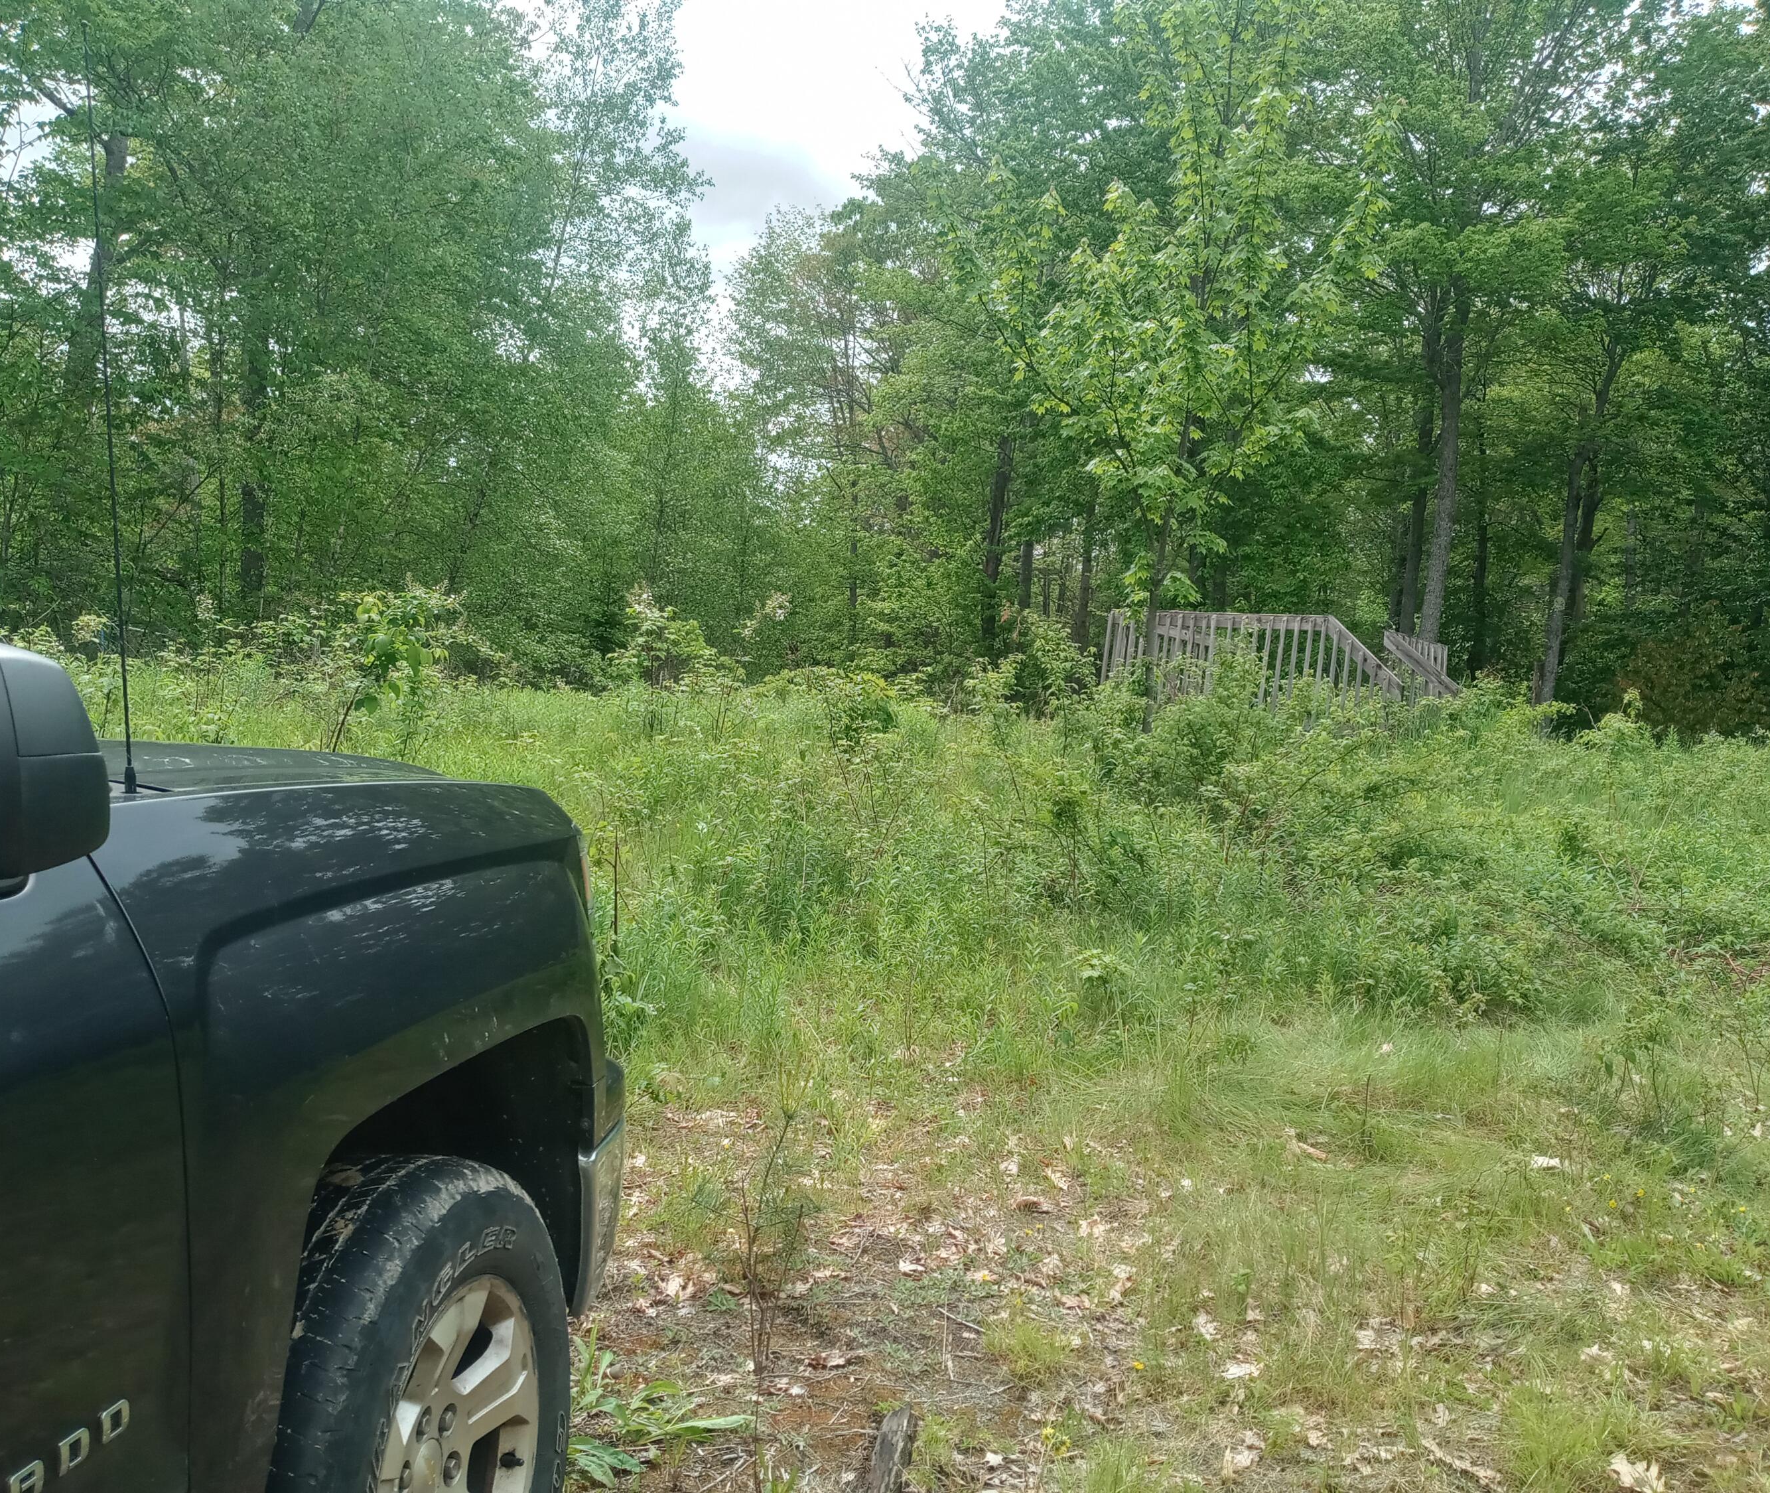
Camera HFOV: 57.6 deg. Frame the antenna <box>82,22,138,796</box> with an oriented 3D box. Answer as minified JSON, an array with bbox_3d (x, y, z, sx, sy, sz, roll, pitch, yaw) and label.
[{"bbox_3d":[-0.788,-0.335,1.635,0.015,0.772,0.015,0,5,10],"label":"antenna"}]

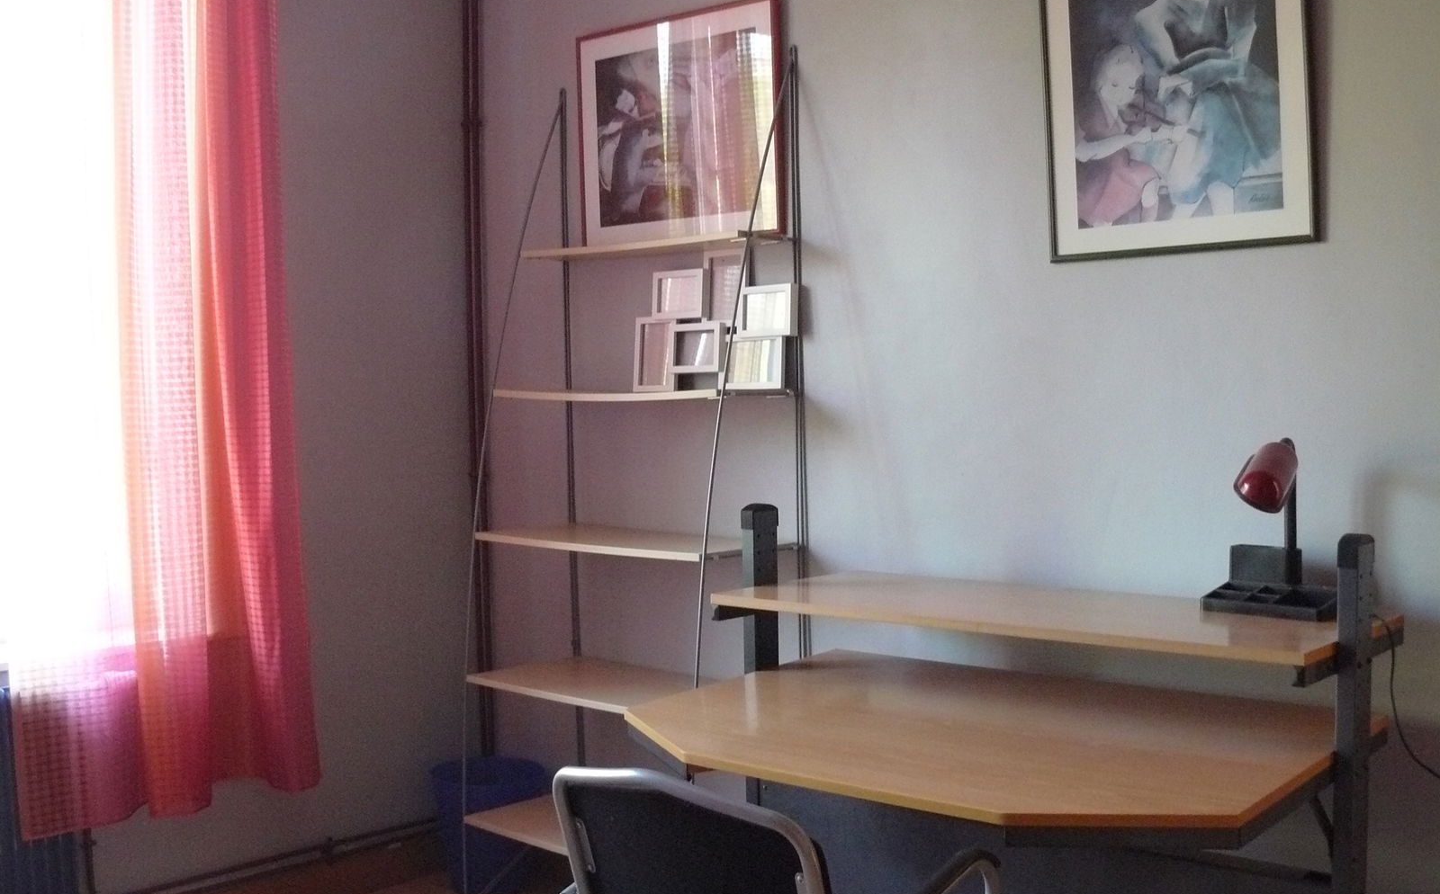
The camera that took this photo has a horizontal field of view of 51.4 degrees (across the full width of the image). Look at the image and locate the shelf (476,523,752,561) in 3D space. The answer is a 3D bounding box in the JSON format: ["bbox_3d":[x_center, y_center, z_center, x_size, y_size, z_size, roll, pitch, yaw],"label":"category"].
[{"bbox_3d":[-0.194,0.215,3.423,0.739,0.019,0.324,0,3,43],"label":"shelf"}]

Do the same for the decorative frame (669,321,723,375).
[{"bbox_3d":[-0.053,-0.224,3.430,0.152,0.111,0.023,0,-3,43],"label":"decorative frame"}]

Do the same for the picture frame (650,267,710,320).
[{"bbox_3d":[-0.090,-0.353,3.470,0.158,0.110,0.023,0,-3,43],"label":"picture frame"}]

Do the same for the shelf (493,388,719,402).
[{"bbox_3d":[-0.183,-0.123,3.429,0.743,0.020,0.271,0,3,43],"label":"shelf"}]

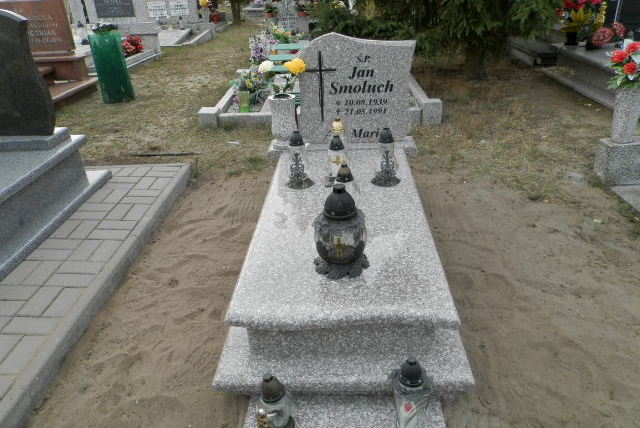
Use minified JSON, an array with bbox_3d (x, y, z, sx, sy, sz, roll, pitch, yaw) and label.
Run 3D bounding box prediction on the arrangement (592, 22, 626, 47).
[{"bbox_3d":[3.789,-2.343,6.050,0.370,0.280,0.300,1,28,2],"label":"arrangement"}]

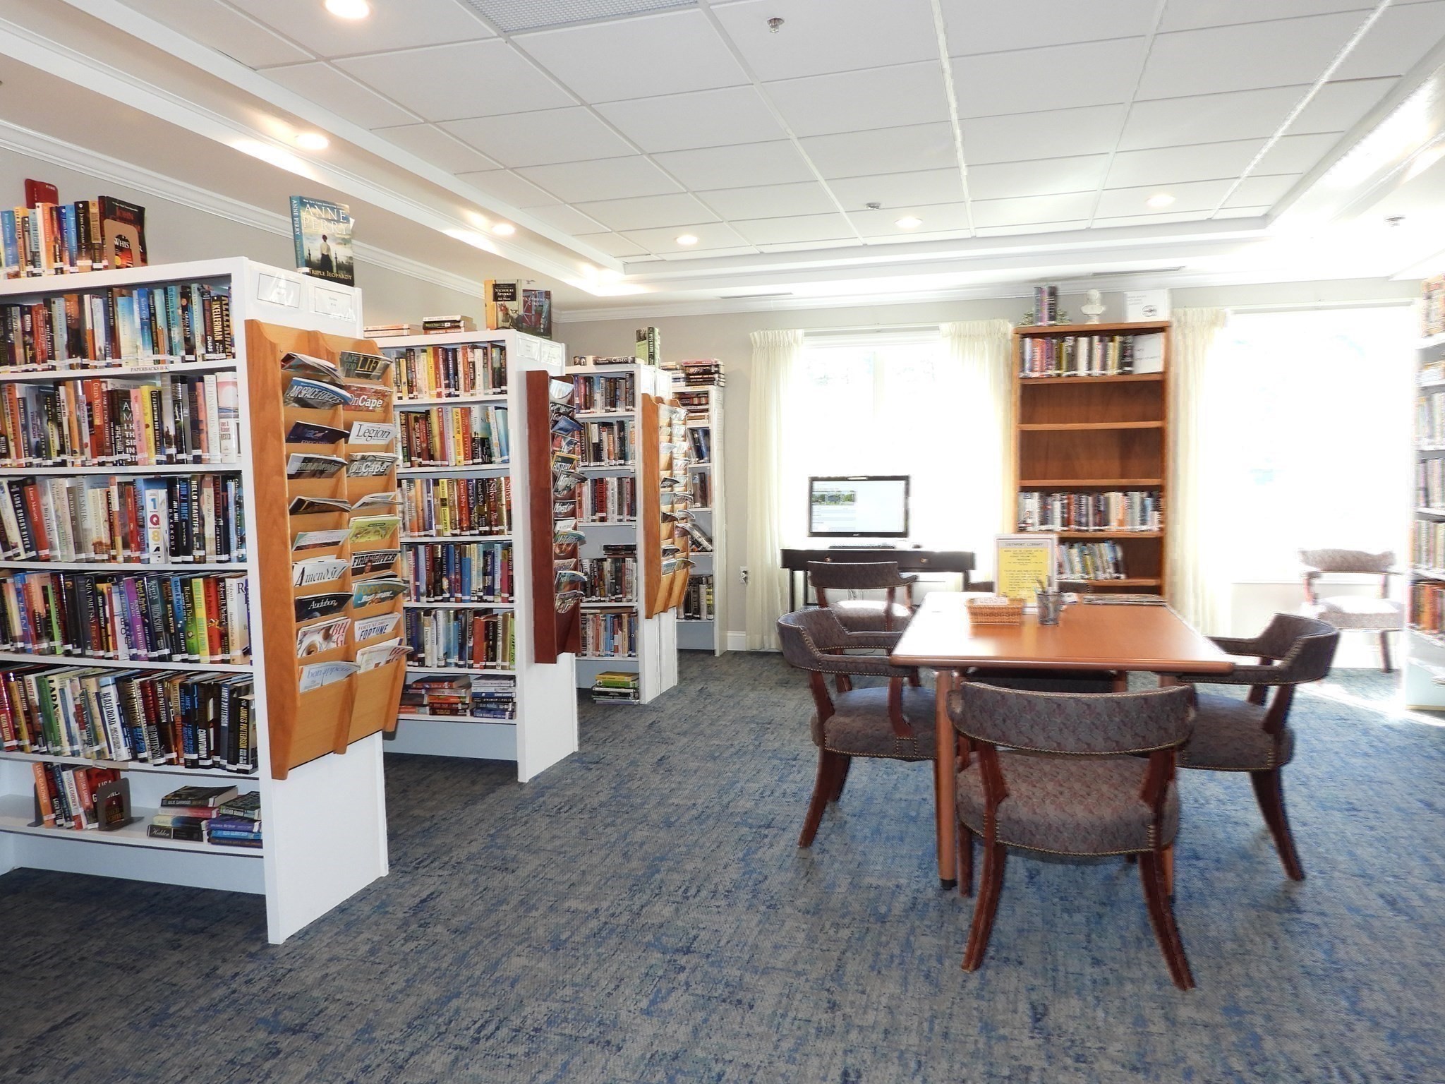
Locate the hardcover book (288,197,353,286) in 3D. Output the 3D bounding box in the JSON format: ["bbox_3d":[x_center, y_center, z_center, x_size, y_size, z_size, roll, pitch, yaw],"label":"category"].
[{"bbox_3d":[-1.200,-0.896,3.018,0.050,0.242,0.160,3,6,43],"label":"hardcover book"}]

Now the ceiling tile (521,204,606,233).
[{"bbox_3d":[-0.781,-1.657,5.134,0.241,0.024,0.595,0,4,16],"label":"ceiling tile"}]

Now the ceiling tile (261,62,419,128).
[{"bbox_3d":[-1.270,-1.510,3.391,0.235,0.020,0.600,0,5,16],"label":"ceiling tile"}]

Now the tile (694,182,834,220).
[{"bbox_3d":[0.229,-1.651,4.844,0.600,0.024,0.595,0,4,16],"label":"tile"}]

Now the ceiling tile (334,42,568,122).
[{"bbox_3d":[-0.857,-1.522,3.306,0.600,0.024,0.595,0,4,16],"label":"ceiling tile"}]

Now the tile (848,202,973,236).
[{"bbox_3d":[0.999,-1.708,5.304,0.597,0.020,0.597,0,5,16],"label":"tile"}]

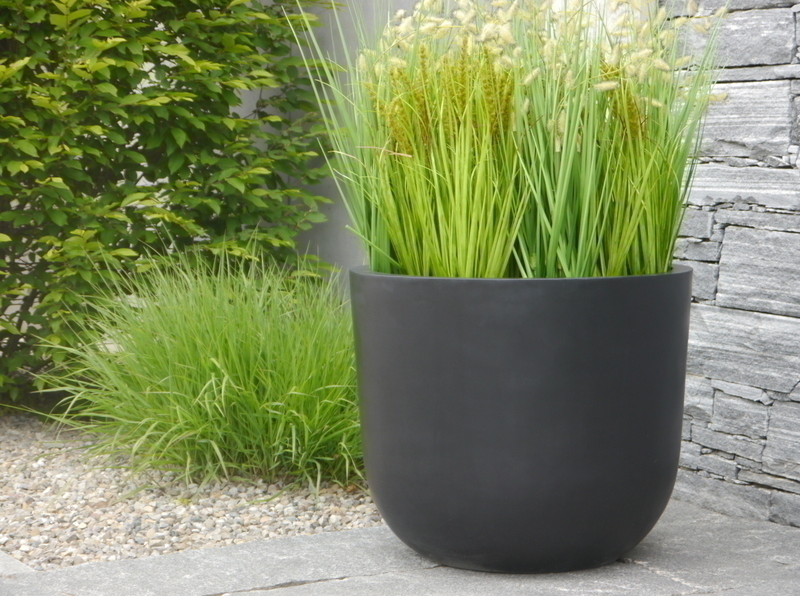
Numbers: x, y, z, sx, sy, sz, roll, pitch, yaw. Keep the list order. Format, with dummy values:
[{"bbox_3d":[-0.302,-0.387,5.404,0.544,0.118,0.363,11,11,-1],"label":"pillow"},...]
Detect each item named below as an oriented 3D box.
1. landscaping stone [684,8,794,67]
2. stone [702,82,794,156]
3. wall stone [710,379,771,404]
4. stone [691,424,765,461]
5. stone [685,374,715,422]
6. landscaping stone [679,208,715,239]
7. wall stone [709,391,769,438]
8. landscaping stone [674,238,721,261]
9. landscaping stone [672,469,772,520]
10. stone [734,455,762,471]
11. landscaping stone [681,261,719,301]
[{"bbox_3d":[0.766,-0.541,4.117,0.160,0.112,0.365,0,4,-31],"label":"landscaping stone"},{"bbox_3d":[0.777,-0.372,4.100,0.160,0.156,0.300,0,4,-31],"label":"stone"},{"bbox_3d":[0.745,0.194,4.094,0.090,0.028,0.170,0,4,-31],"label":"wall stone"},{"bbox_3d":[0.734,0.307,4.131,0.110,0.043,0.229,0,4,-31],"label":"stone"},{"bbox_3d":[0.682,0.215,4.217,0.110,0.090,0.106,0,4,-31],"label":"stone"},{"bbox_3d":[0.676,-0.162,4.213,0.100,0.063,0.117,0,4,-31],"label":"landscaping stone"},{"bbox_3d":[0.760,0.245,4.098,0.120,0.080,0.171,0,4,-31],"label":"wall stone"},{"bbox_3d":[0.676,-0.104,4.213,0.100,0.042,0.156,0,4,-31],"label":"landscaping stone"},{"bbox_3d":[0.735,0.416,4.171,0.150,0.066,0.339,0,4,-31],"label":"landscaping stone"},{"bbox_3d":[0.748,0.345,4.061,0.060,0.019,0.085,0,4,-31],"label":"stone"},{"bbox_3d":[0.677,-0.040,4.222,0.110,0.079,0.156,0,4,-31],"label":"landscaping stone"}]

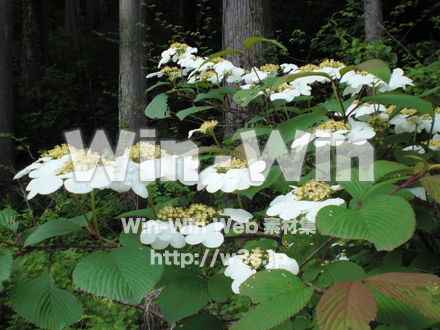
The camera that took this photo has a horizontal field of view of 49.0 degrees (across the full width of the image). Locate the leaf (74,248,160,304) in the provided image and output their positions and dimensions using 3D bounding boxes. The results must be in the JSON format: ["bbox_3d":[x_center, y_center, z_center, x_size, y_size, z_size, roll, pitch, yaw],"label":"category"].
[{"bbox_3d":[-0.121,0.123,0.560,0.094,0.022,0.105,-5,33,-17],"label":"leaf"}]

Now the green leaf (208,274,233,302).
[{"bbox_3d":[0.001,0.169,0.660,0.036,0.043,0.012,-5,-37,-3],"label":"green leaf"}]

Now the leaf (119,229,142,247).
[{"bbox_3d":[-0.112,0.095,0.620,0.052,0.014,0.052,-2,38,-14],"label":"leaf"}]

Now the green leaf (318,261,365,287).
[{"bbox_3d":[0.169,0.151,0.660,0.057,0.014,0.062,-13,39,-16],"label":"green leaf"}]

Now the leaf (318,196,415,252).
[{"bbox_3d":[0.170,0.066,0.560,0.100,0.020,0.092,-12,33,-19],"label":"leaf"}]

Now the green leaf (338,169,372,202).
[{"bbox_3d":[0.163,0.024,0.585,0.044,0.016,0.064,-6,40,-12],"label":"green leaf"}]

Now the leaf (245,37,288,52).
[{"bbox_3d":[0.079,-0.210,0.840,0.072,0.027,0.043,-1,3,-17],"label":"leaf"}]

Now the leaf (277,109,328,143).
[{"bbox_3d":[0.112,-0.051,0.660,0.065,0.022,0.100,25,45,38],"label":"leaf"}]

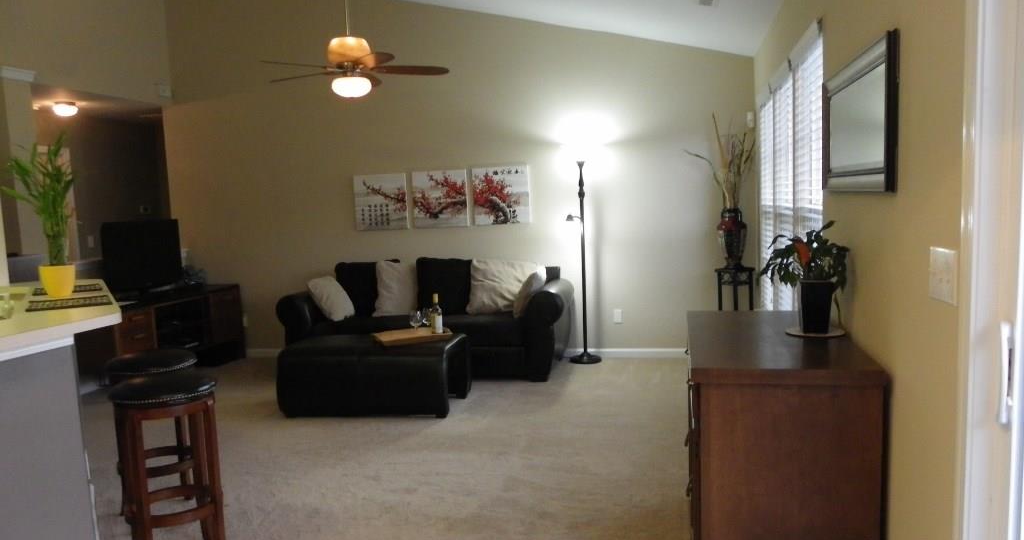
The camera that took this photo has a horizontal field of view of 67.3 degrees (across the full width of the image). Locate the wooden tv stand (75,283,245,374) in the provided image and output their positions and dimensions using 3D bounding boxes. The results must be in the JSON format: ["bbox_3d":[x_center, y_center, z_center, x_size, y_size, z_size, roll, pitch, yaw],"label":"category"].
[{"bbox_3d":[-2.996,0.583,6.514,0.530,0.670,1.640,-1,6,13],"label":"wooden tv stand"}]

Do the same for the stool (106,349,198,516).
[{"bbox_3d":[-1.631,0.771,3.523,0.380,0.750,0.380,-5,6,-32],"label":"stool"}]

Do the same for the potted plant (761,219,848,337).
[{"bbox_3d":[1.089,0.026,2.888,0.320,0.420,0.330,-1,5,13],"label":"potted plant"}]

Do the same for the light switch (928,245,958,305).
[{"bbox_3d":[0.964,0.011,1.722,0.010,0.115,0.168,-1,6,13],"label":"light switch"}]

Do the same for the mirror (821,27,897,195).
[{"bbox_3d":[1.127,-0.474,2.541,0.035,0.425,0.950,-1,6,13],"label":"mirror"}]

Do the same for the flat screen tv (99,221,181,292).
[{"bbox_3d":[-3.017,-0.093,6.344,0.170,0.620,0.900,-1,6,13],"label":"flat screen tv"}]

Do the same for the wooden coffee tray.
[{"bbox_3d":[-0.685,0.462,5.313,0.490,0.045,0.310,-4,6,-20],"label":"wooden coffee tray"}]

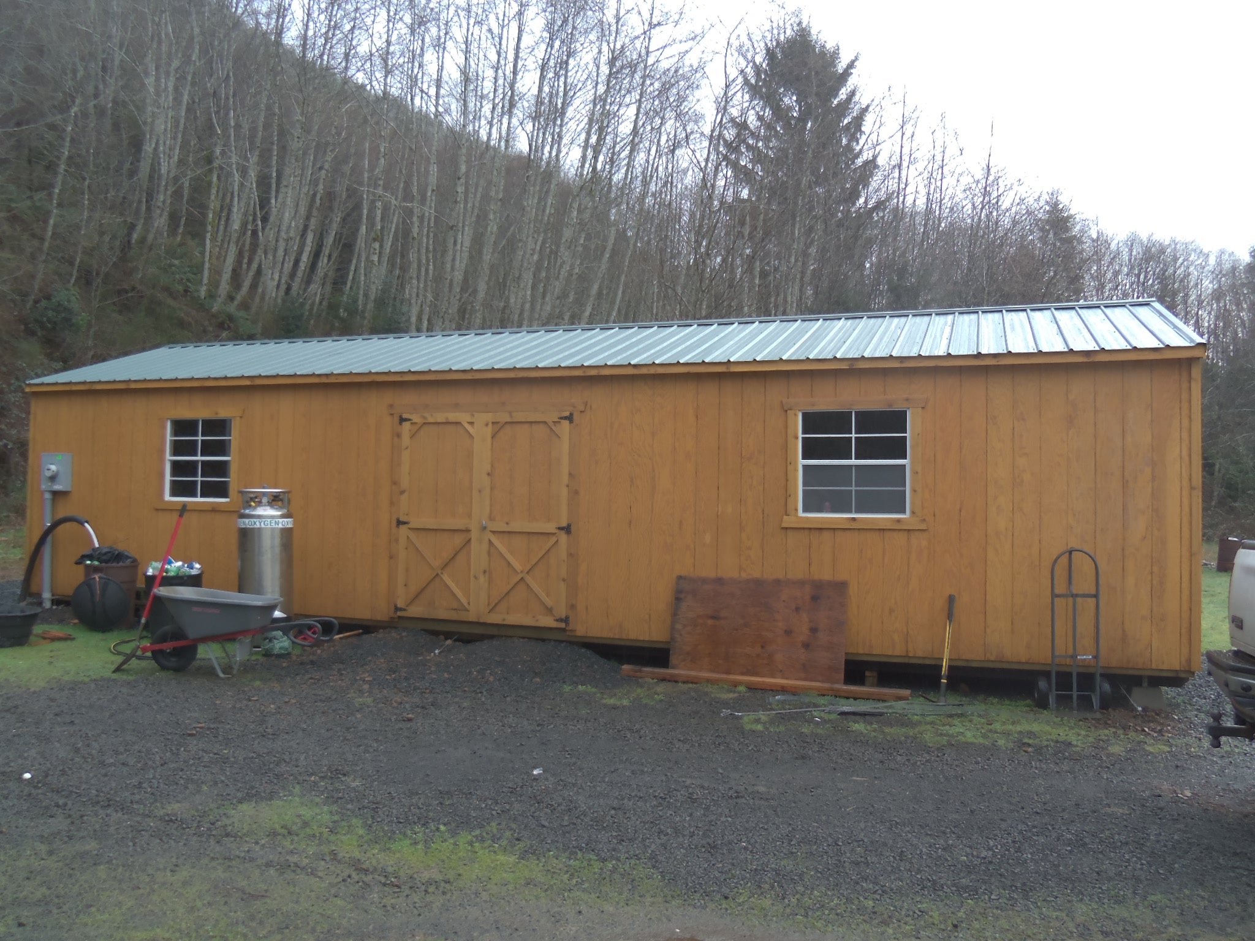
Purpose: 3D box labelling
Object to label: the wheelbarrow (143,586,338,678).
[{"bbox_3d":[-3.200,1.317,8.400,1.500,0.690,0.680,1,-2,-5],"label":"wheelbarrow"}]

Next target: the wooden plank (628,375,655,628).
[{"bbox_3d":[0.132,0.320,9.124,0.205,2.370,0.022,0,-2,20],"label":"wooden plank"}]

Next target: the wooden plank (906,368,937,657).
[{"bbox_3d":[2.436,0.340,8.422,0.203,2.412,0.025,0,-2,19],"label":"wooden plank"}]

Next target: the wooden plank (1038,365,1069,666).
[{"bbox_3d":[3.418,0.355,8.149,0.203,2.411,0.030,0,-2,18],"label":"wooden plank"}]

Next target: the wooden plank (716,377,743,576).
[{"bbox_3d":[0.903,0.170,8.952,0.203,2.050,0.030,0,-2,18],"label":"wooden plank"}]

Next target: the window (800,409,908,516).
[{"bbox_3d":[1.923,-0.058,8.639,0.910,0.912,0.070,0,-2,18],"label":"window"}]

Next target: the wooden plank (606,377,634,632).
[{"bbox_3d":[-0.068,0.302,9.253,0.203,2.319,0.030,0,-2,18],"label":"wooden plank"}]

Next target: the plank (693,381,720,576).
[{"bbox_3d":[0.702,0.322,8.911,0.205,2.370,0.022,0,-2,20],"label":"plank"}]

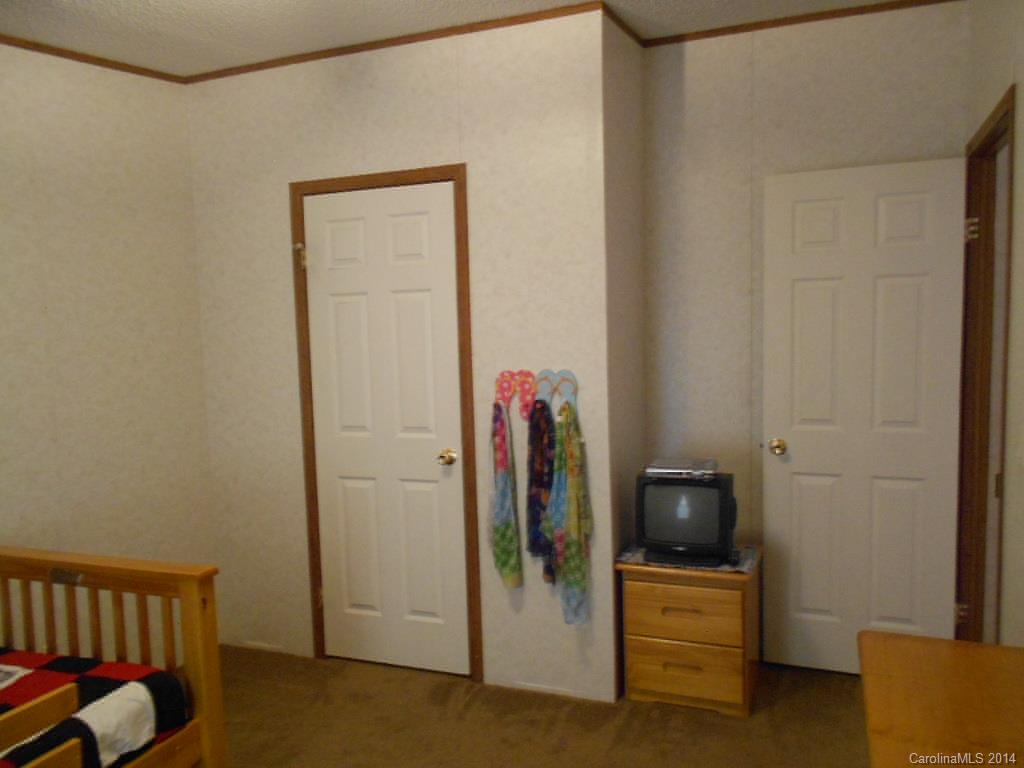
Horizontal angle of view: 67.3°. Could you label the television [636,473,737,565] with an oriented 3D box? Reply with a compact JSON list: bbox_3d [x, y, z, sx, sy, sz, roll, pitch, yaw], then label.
[{"bbox_3d":[0.705,0.501,3.038,0.346,0.329,0.358,0,5,21],"label":"television"}]

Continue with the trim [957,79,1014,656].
[{"bbox_3d":[1.625,0.172,2.586,0.093,2.081,0.823,0,5,22],"label":"trim"}]

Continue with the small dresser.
[{"bbox_3d":[0.708,0.934,3.057,0.508,0.538,0.404,0,5,22],"label":"small dresser"}]

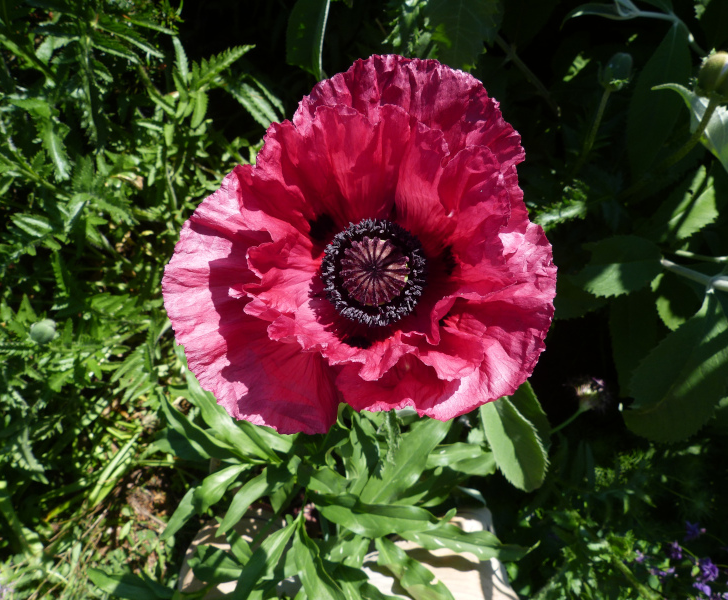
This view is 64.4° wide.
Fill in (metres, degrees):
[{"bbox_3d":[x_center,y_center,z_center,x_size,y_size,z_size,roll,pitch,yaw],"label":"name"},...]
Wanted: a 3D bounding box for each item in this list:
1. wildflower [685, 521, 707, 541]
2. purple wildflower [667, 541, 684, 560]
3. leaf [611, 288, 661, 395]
[{"bbox_3d":[0.400,0.279,0.700,0.025,0.022,0.025,17,61,10],"label":"wildflower"},{"bbox_3d":[0.377,0.303,0.700,0.022,0.022,0.022,17,61,10],"label":"purple wildflower"},{"bbox_3d":[0.216,0.035,0.460,0.044,0.012,0.088,-6,73,-2],"label":"leaf"}]

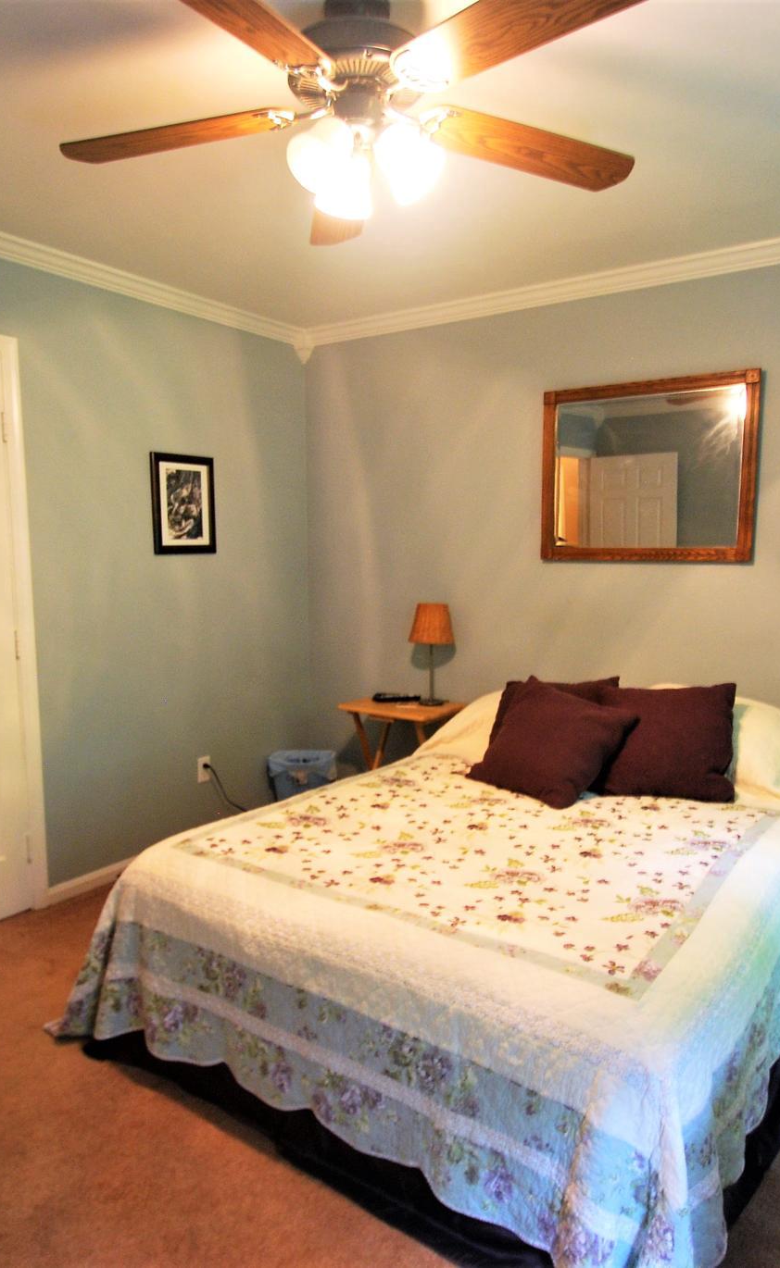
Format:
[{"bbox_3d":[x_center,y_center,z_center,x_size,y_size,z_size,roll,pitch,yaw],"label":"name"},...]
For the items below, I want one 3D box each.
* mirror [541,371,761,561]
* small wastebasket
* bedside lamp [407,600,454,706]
[{"bbox_3d":[0.987,-0.635,3.107,0.835,0.695,0.035,5,8,35],"label":"mirror"},{"bbox_3d":[-0.425,0.765,3.858,0.320,0.350,0.250,0,7,0],"label":"small wastebasket"},{"bbox_3d":[0.187,0.089,3.552,0.210,0.455,0.210,0,7,0],"label":"bedside lamp"}]

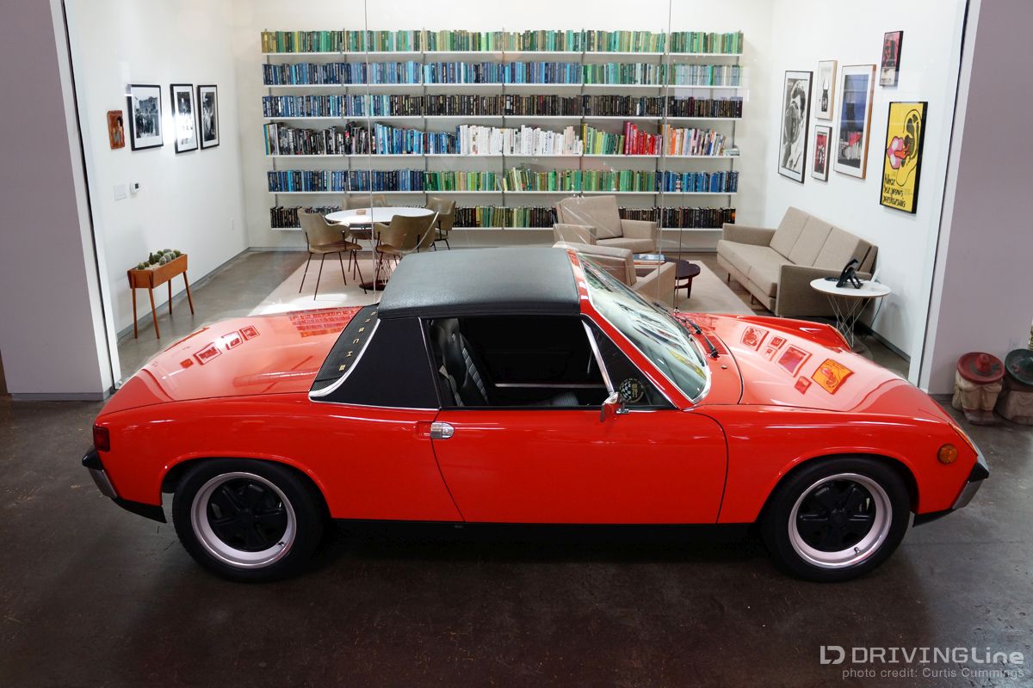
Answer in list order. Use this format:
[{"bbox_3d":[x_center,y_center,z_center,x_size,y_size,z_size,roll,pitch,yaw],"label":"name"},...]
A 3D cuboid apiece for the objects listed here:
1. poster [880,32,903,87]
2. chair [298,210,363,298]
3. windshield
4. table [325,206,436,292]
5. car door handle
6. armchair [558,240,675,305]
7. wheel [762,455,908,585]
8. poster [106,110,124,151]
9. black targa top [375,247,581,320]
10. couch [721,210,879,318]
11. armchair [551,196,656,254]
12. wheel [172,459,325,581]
[{"bbox_3d":[3.035,-2.317,6.493,0.030,0.420,0.255,0,18,0],"label":"poster"},{"bbox_3d":[-1.850,-0.884,7.923,0.580,0.790,0.590,-12,21,-32],"label":"chair"},{"bbox_3d":[0.606,-0.086,3.828,0.690,0.140,1.220,37,14,-11],"label":"windshield"},{"bbox_3d":[-1.383,-0.953,8.230,1.080,0.730,1.080,0,18,0],"label":"table"},{"bbox_3d":[-0.288,0.332,3.112,0.085,0.058,0.050,0,18,0],"label":"car door handle"},{"bbox_3d":[0.762,-0.439,6.620,0.810,0.760,0.830,12,21,32],"label":"armchair"},{"bbox_3d":[1.331,0.699,3.373,0.610,0.610,0.205,0,18,0],"label":"wheel"},{"bbox_3d":[-3.249,-1.745,6.505,0.025,0.300,0.250,0,18,0],"label":"poster"},{"bbox_3d":[-0.157,-0.308,3.759,0.840,0.125,1.120,0,18,0],"label":"black targa top"},{"bbox_3d":[2.595,-0.785,7.710,0.840,0.750,2.100,0,18,0],"label":"couch"},{"bbox_3d":[0.955,-1.177,8.882,0.820,0.760,0.830,-9,20,-26],"label":"armchair"},{"bbox_3d":[-1.110,0.693,3.349,0.610,0.610,0.205,0,18,0],"label":"wheel"}]

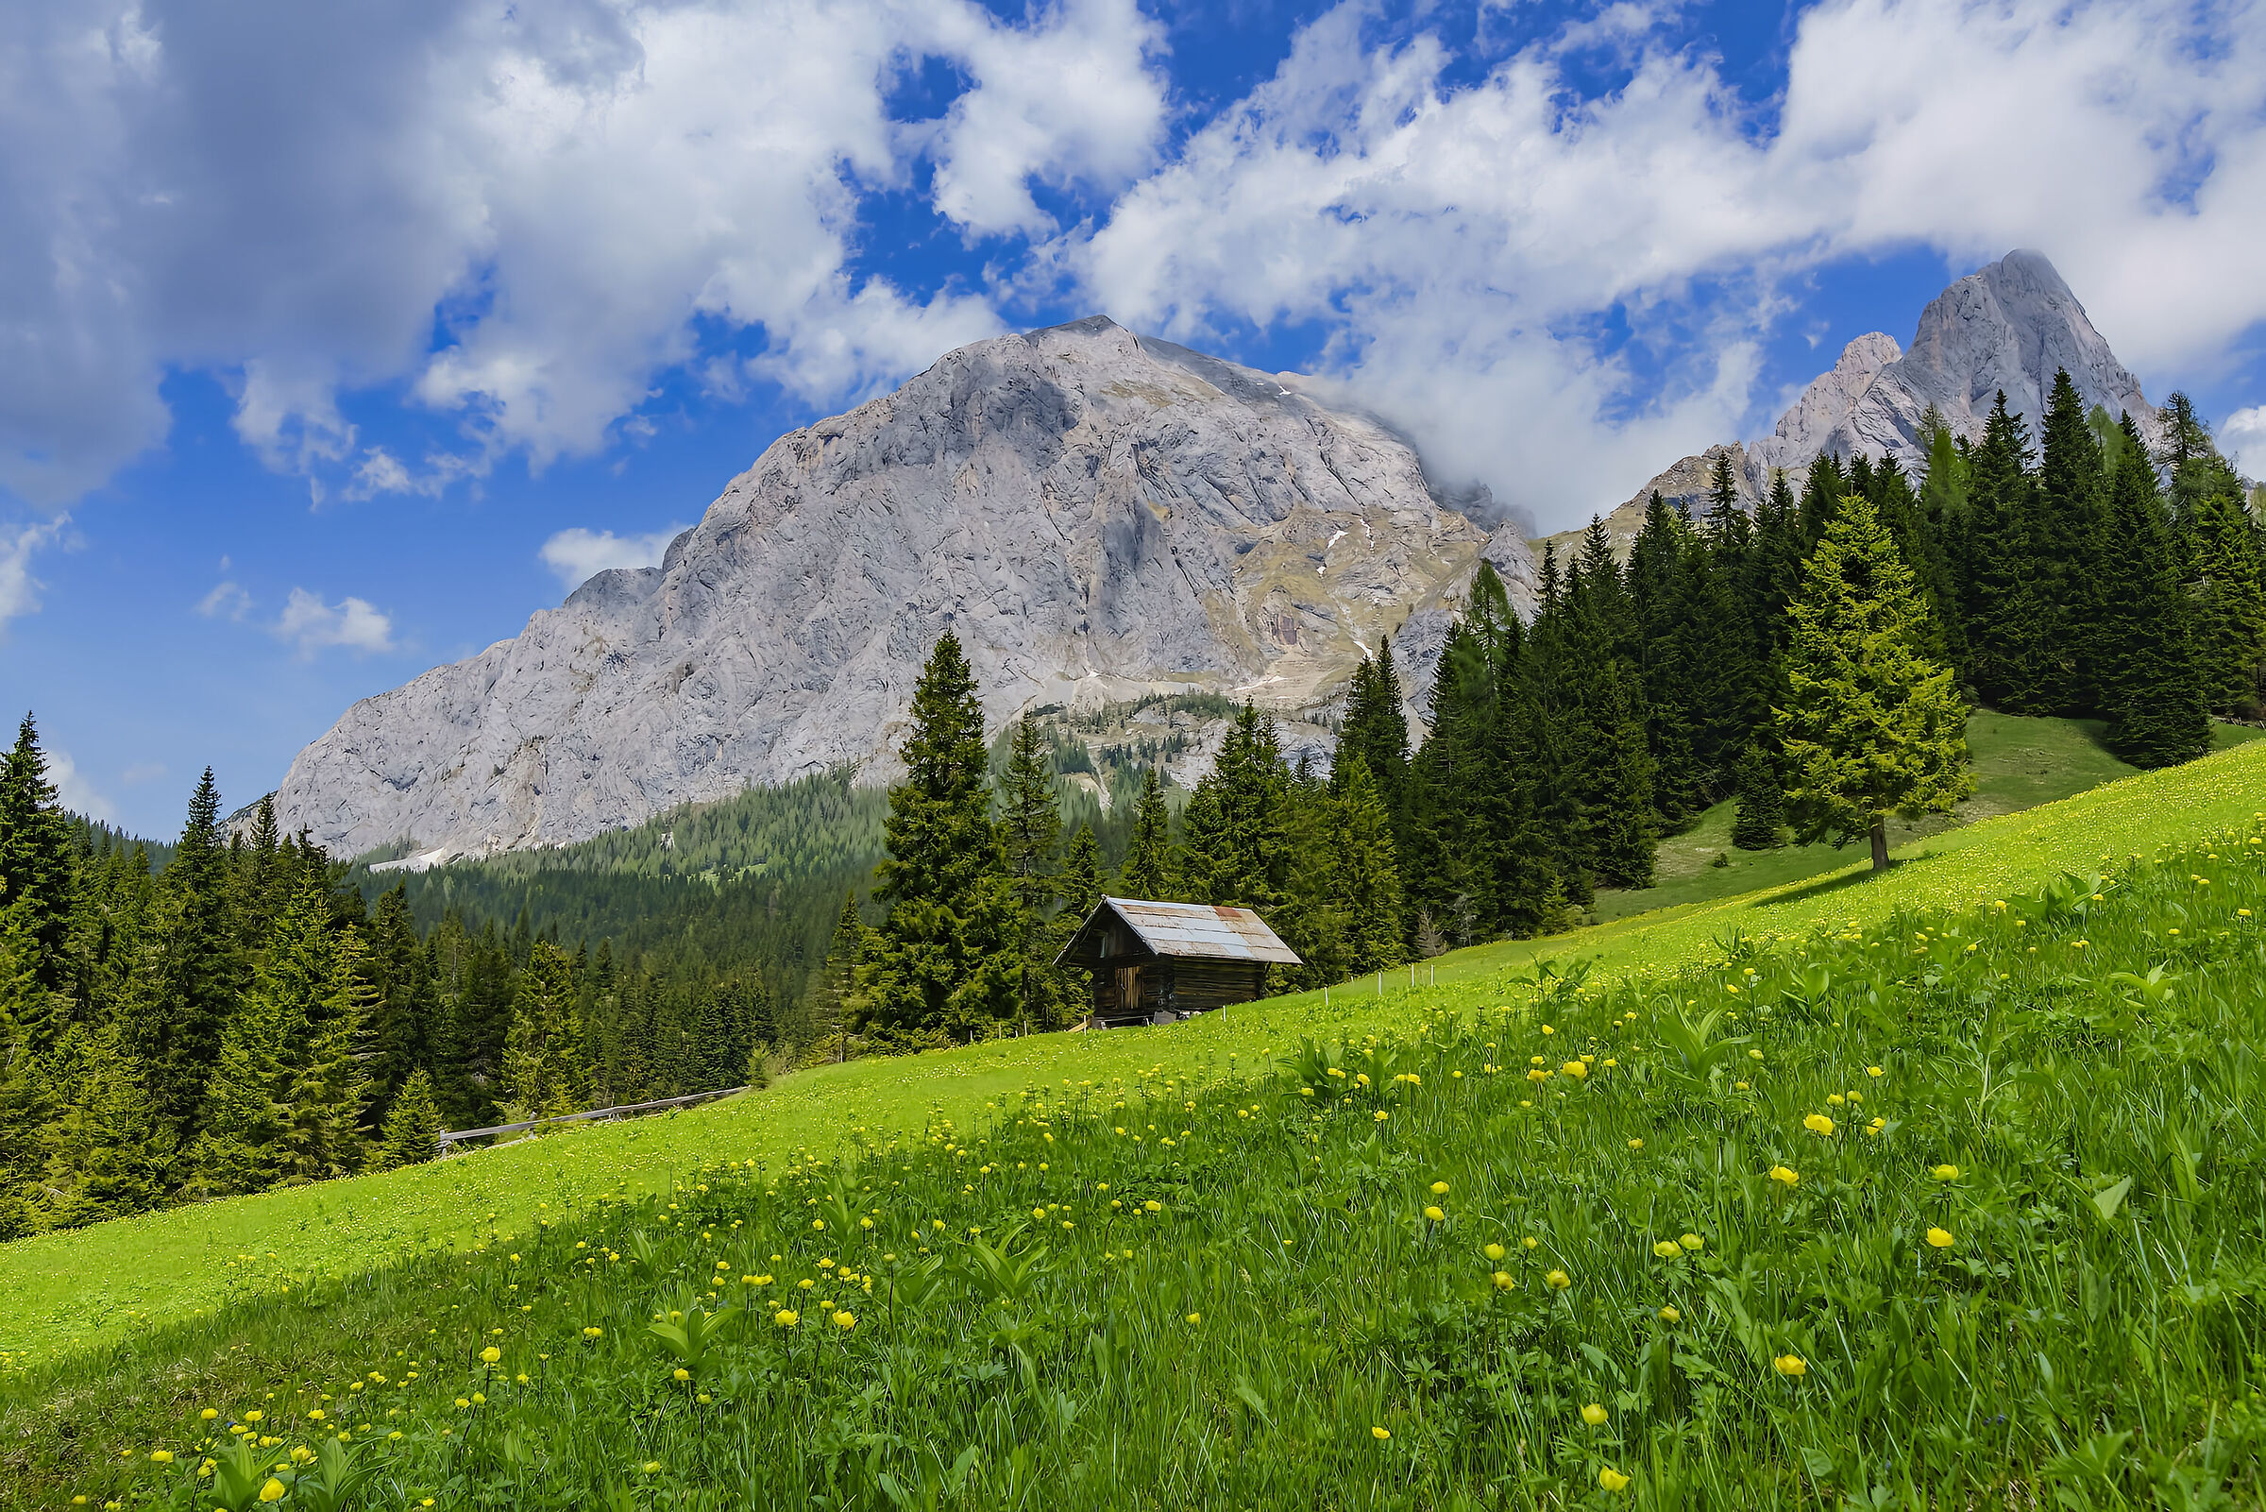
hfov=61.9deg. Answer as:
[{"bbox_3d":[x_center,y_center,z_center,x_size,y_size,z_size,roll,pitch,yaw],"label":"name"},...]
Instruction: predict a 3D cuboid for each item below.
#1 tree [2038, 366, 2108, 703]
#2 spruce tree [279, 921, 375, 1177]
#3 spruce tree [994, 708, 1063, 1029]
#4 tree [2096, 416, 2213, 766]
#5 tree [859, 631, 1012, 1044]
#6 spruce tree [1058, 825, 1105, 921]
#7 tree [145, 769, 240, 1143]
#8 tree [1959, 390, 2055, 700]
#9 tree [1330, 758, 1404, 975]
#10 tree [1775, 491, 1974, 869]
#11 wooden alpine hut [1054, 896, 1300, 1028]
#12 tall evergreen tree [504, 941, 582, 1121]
[{"bbox_3d":[47.032,-10.892,94.465,4.250,17.760,4.250,0,-9,0],"label":"tree"},{"bbox_3d":[-34.118,12.535,80.000,3.970,10.890,3.970,0,-10,0],"label":"spruce tree"},{"bbox_3d":[-4.042,4.343,70.000,2.760,12.110,2.760,0,-9,0],"label":"spruce tree"},{"bbox_3d":[45.087,-7.514,84.329,5.060,16.110,5.060,0,-9,0],"label":"tree"},{"bbox_3d":[-6.407,2.669,64.169,5.170,14.170,5.170,0,-9,0],"label":"tree"},{"bbox_3d":[-2.165,7.171,84.000,2.520,8.190,2.520,0,-10,0],"label":"spruce tree"},{"bbox_3d":[-35.640,7.695,72.201,3.790,14.560,3.790,0,-9,0],"label":"tree"},{"bbox_3d":[50.830,-12.099,110.000,5.670,19.090,5.670,0,-10,0],"label":"tree"},{"bbox_3d":[8.259,3.925,67.662,2.920,8.020,2.920,0,-9,0],"label":"tree"},{"bbox_3d":[21.626,-2.313,55.000,5.770,11.220,5.770,0,-10,0],"label":"tree"},{"bbox_3d":[1.695,7.482,67.156,6.990,4.480,5.540,8,-13,-39],"label":"wooden alpine hut"},{"bbox_3d":[-28.758,13.374,92.000,3.970,8.880,3.970,0,-10,0],"label":"tall evergreen tree"}]

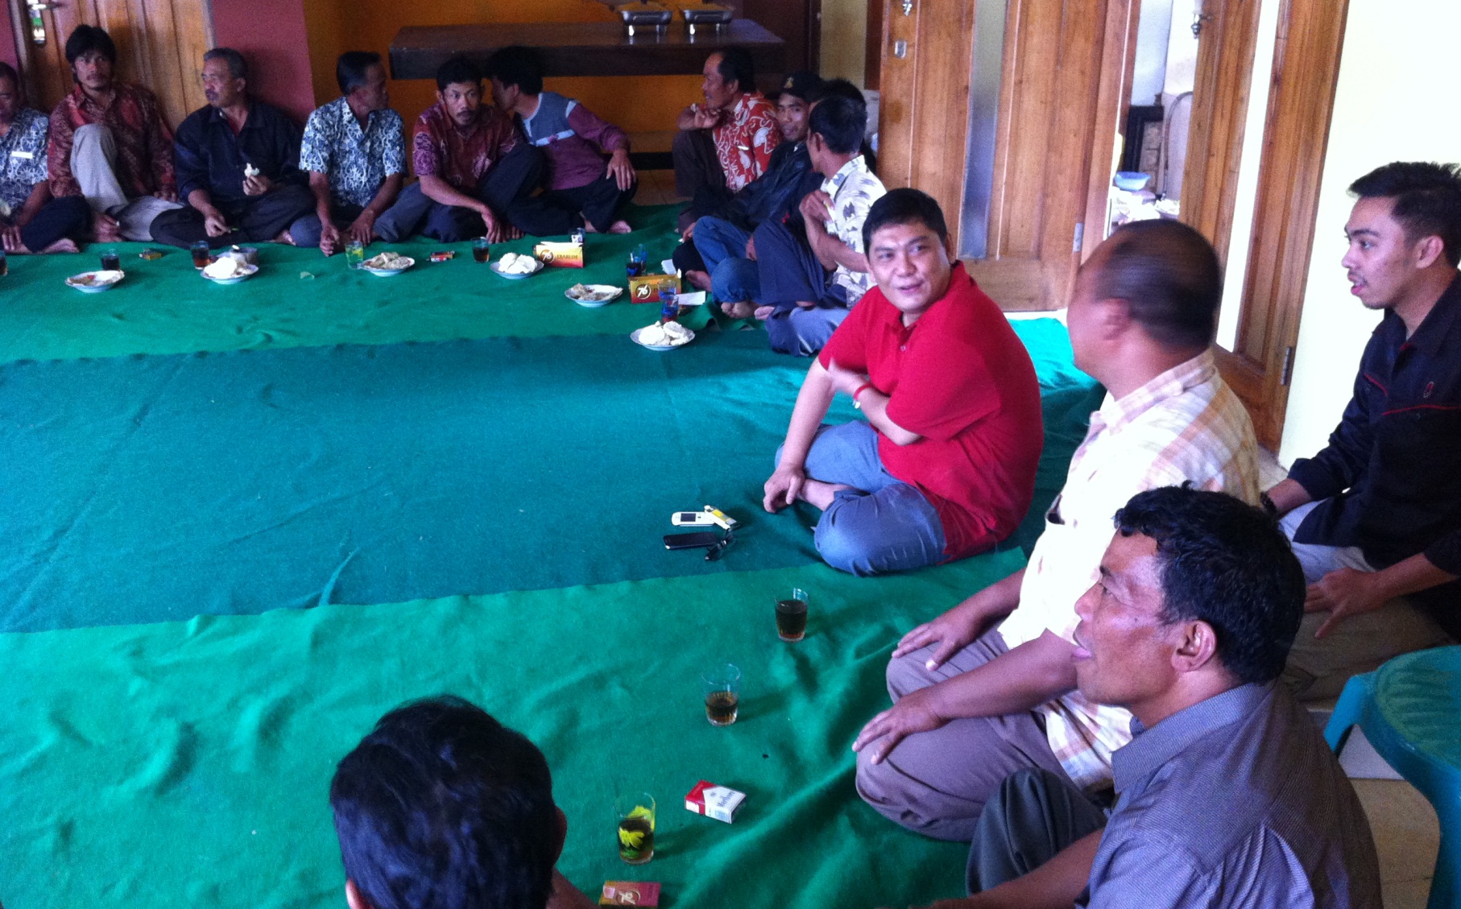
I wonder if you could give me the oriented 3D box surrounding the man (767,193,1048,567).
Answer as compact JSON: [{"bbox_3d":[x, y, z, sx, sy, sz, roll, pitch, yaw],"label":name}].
[{"bbox_3d":[0.417,-0.221,3.397,0.630,0.810,0.610,-8,23,-18],"label":"man"}]

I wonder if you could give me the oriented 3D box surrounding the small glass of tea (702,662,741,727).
[{"bbox_3d":[-0.016,0.443,2.710,0.069,0.095,0.069,0,22,0],"label":"small glass of tea"}]

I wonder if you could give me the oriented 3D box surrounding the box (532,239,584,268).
[{"bbox_3d":[-0.653,-0.773,5.713,0.180,0.085,0.056,2,22,5],"label":"box"}]

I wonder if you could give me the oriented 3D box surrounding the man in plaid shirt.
[{"bbox_3d":[0.556,0.109,2.423,0.710,0.960,0.510,1,22,3],"label":"man in plaid shirt"}]

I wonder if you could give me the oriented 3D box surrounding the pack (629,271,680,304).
[{"bbox_3d":[-0.268,-0.589,5.262,0.179,0.085,0.054,-5,23,-12],"label":"pack"}]

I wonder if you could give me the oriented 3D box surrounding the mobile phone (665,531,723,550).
[{"bbox_3d":[-0.091,0.203,3.412,0.117,0.012,0.061,-4,22,-9],"label":"mobile phone"}]

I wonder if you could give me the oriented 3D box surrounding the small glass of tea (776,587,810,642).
[{"bbox_3d":[0.126,0.328,2.999,0.066,0.092,0.066,0,22,0],"label":"small glass of tea"}]

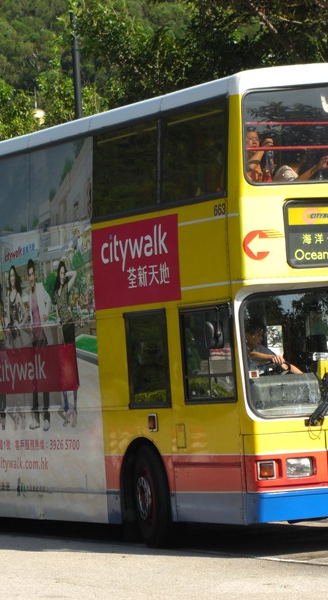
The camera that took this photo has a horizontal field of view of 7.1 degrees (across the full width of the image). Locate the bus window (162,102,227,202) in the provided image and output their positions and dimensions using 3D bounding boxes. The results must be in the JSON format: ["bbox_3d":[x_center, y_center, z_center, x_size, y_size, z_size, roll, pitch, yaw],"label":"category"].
[{"bbox_3d":[0.271,-1.326,23.901,0.060,0.924,1.399,3,-4,-25],"label":"bus window"}]

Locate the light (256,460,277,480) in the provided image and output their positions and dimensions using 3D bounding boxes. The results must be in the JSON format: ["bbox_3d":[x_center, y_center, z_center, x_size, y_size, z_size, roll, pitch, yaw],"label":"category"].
[{"bbox_3d":[0.904,1.507,23.270,0.166,0.162,0.060,-3,-2,-7],"label":"light"}]

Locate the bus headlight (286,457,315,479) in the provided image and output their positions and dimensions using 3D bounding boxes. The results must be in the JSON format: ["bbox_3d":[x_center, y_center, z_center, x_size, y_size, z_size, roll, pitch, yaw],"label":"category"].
[{"bbox_3d":[1.197,1.491,23.373,0.248,0.165,0.080,-3,-2,-20],"label":"bus headlight"}]

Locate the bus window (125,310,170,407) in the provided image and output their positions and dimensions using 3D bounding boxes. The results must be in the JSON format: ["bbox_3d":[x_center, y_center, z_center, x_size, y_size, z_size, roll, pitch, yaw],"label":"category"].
[{"bbox_3d":[-0.138,0.566,24.878,0.060,0.922,0.945,-3,-2,-25],"label":"bus window"}]

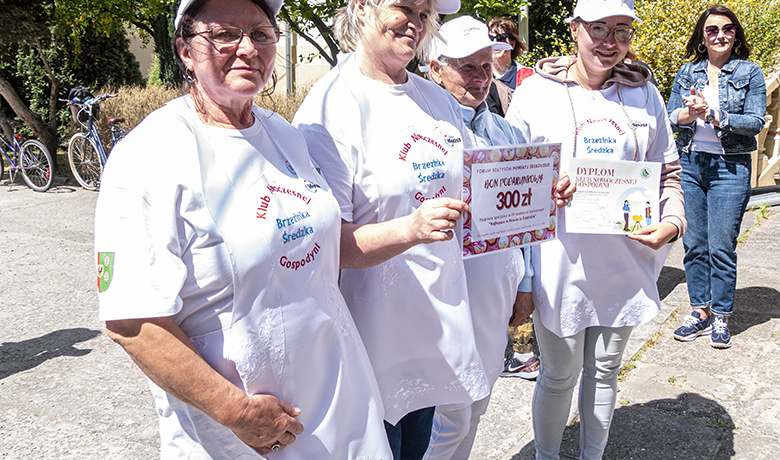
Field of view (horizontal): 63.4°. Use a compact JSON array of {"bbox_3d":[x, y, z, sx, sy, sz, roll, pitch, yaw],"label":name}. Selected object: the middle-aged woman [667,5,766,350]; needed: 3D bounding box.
[{"bbox_3d":[1.640,-0.240,3.200,0.500,1.700,0.400,6,15,29],"label":"middle-aged woman"}]

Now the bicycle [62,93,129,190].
[{"bbox_3d":[-3.500,-1.100,7.850,0.620,1.090,1.750,0,13,6],"label":"bicycle"}]

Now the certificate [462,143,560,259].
[{"bbox_3d":[0.256,-0.065,1.300,0.300,0.213,0.010,-9,14,-37],"label":"certificate"}]

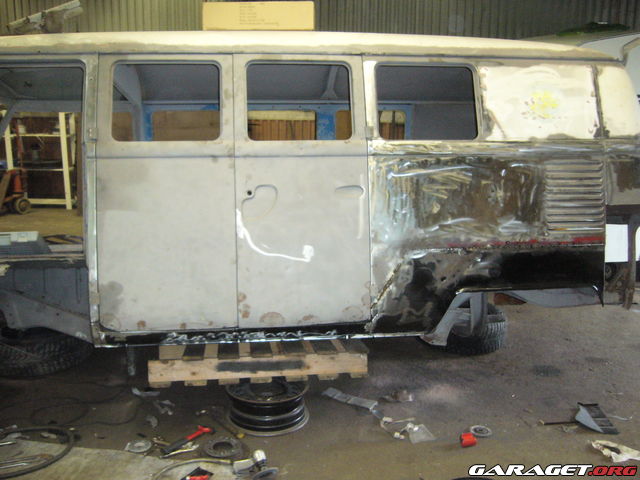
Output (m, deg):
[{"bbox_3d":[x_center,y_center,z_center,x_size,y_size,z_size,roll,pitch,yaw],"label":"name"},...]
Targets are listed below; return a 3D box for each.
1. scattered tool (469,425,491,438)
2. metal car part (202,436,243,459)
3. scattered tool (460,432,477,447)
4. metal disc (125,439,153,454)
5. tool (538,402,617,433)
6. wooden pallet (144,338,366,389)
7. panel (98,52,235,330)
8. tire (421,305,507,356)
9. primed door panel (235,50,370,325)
[{"bbox_3d":[0.738,0.876,2.957,0.096,0.015,0.096,0,8,0],"label":"scattered tool"},{"bbox_3d":[-0.424,0.894,2.797,0.170,0.025,0.170,0,8,0],"label":"metal car part"},{"bbox_3d":[0.654,0.877,2.847,0.066,0.046,0.050,0,8,0],"label":"scattered tool"},{"bbox_3d":[-0.794,0.906,2.841,0.110,0.009,0.108,1,12,0],"label":"metal disc"},{"bbox_3d":[1.210,0.824,3.081,0.333,0.090,0.261,0,9,2],"label":"tool"},{"bbox_3d":[-0.356,0.549,3.604,1.053,0.138,1.000,-1,9,-8],"label":"wooden pallet"},{"bbox_3d":[-0.669,-0.214,2.864,0.592,1.217,0.080,-1,-3,-6],"label":"panel"},{"bbox_3d":[0.949,0.588,4.286,0.556,0.190,0.556,0,8,0],"label":"tire"},{"bbox_3d":[-0.070,-0.221,2.867,0.588,1.197,0.080,-1,-3,-6],"label":"primed door panel"}]

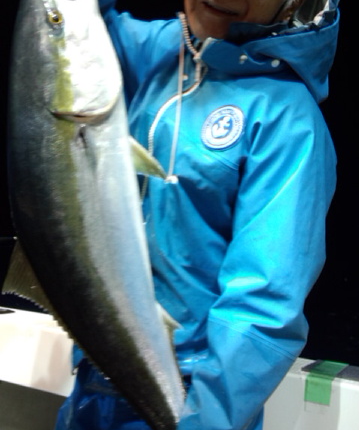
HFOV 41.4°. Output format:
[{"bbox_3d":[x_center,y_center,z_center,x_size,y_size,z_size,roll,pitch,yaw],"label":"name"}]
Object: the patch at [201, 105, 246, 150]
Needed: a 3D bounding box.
[{"bbox_3d":[0.073,-0.147,0.800,0.082,0.082,0.008,24,-1,39],"label":"patch"}]

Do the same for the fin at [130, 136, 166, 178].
[{"bbox_3d":[-0.049,-0.087,0.730,0.035,0.082,0.017,-41,9,0],"label":"fin"}]

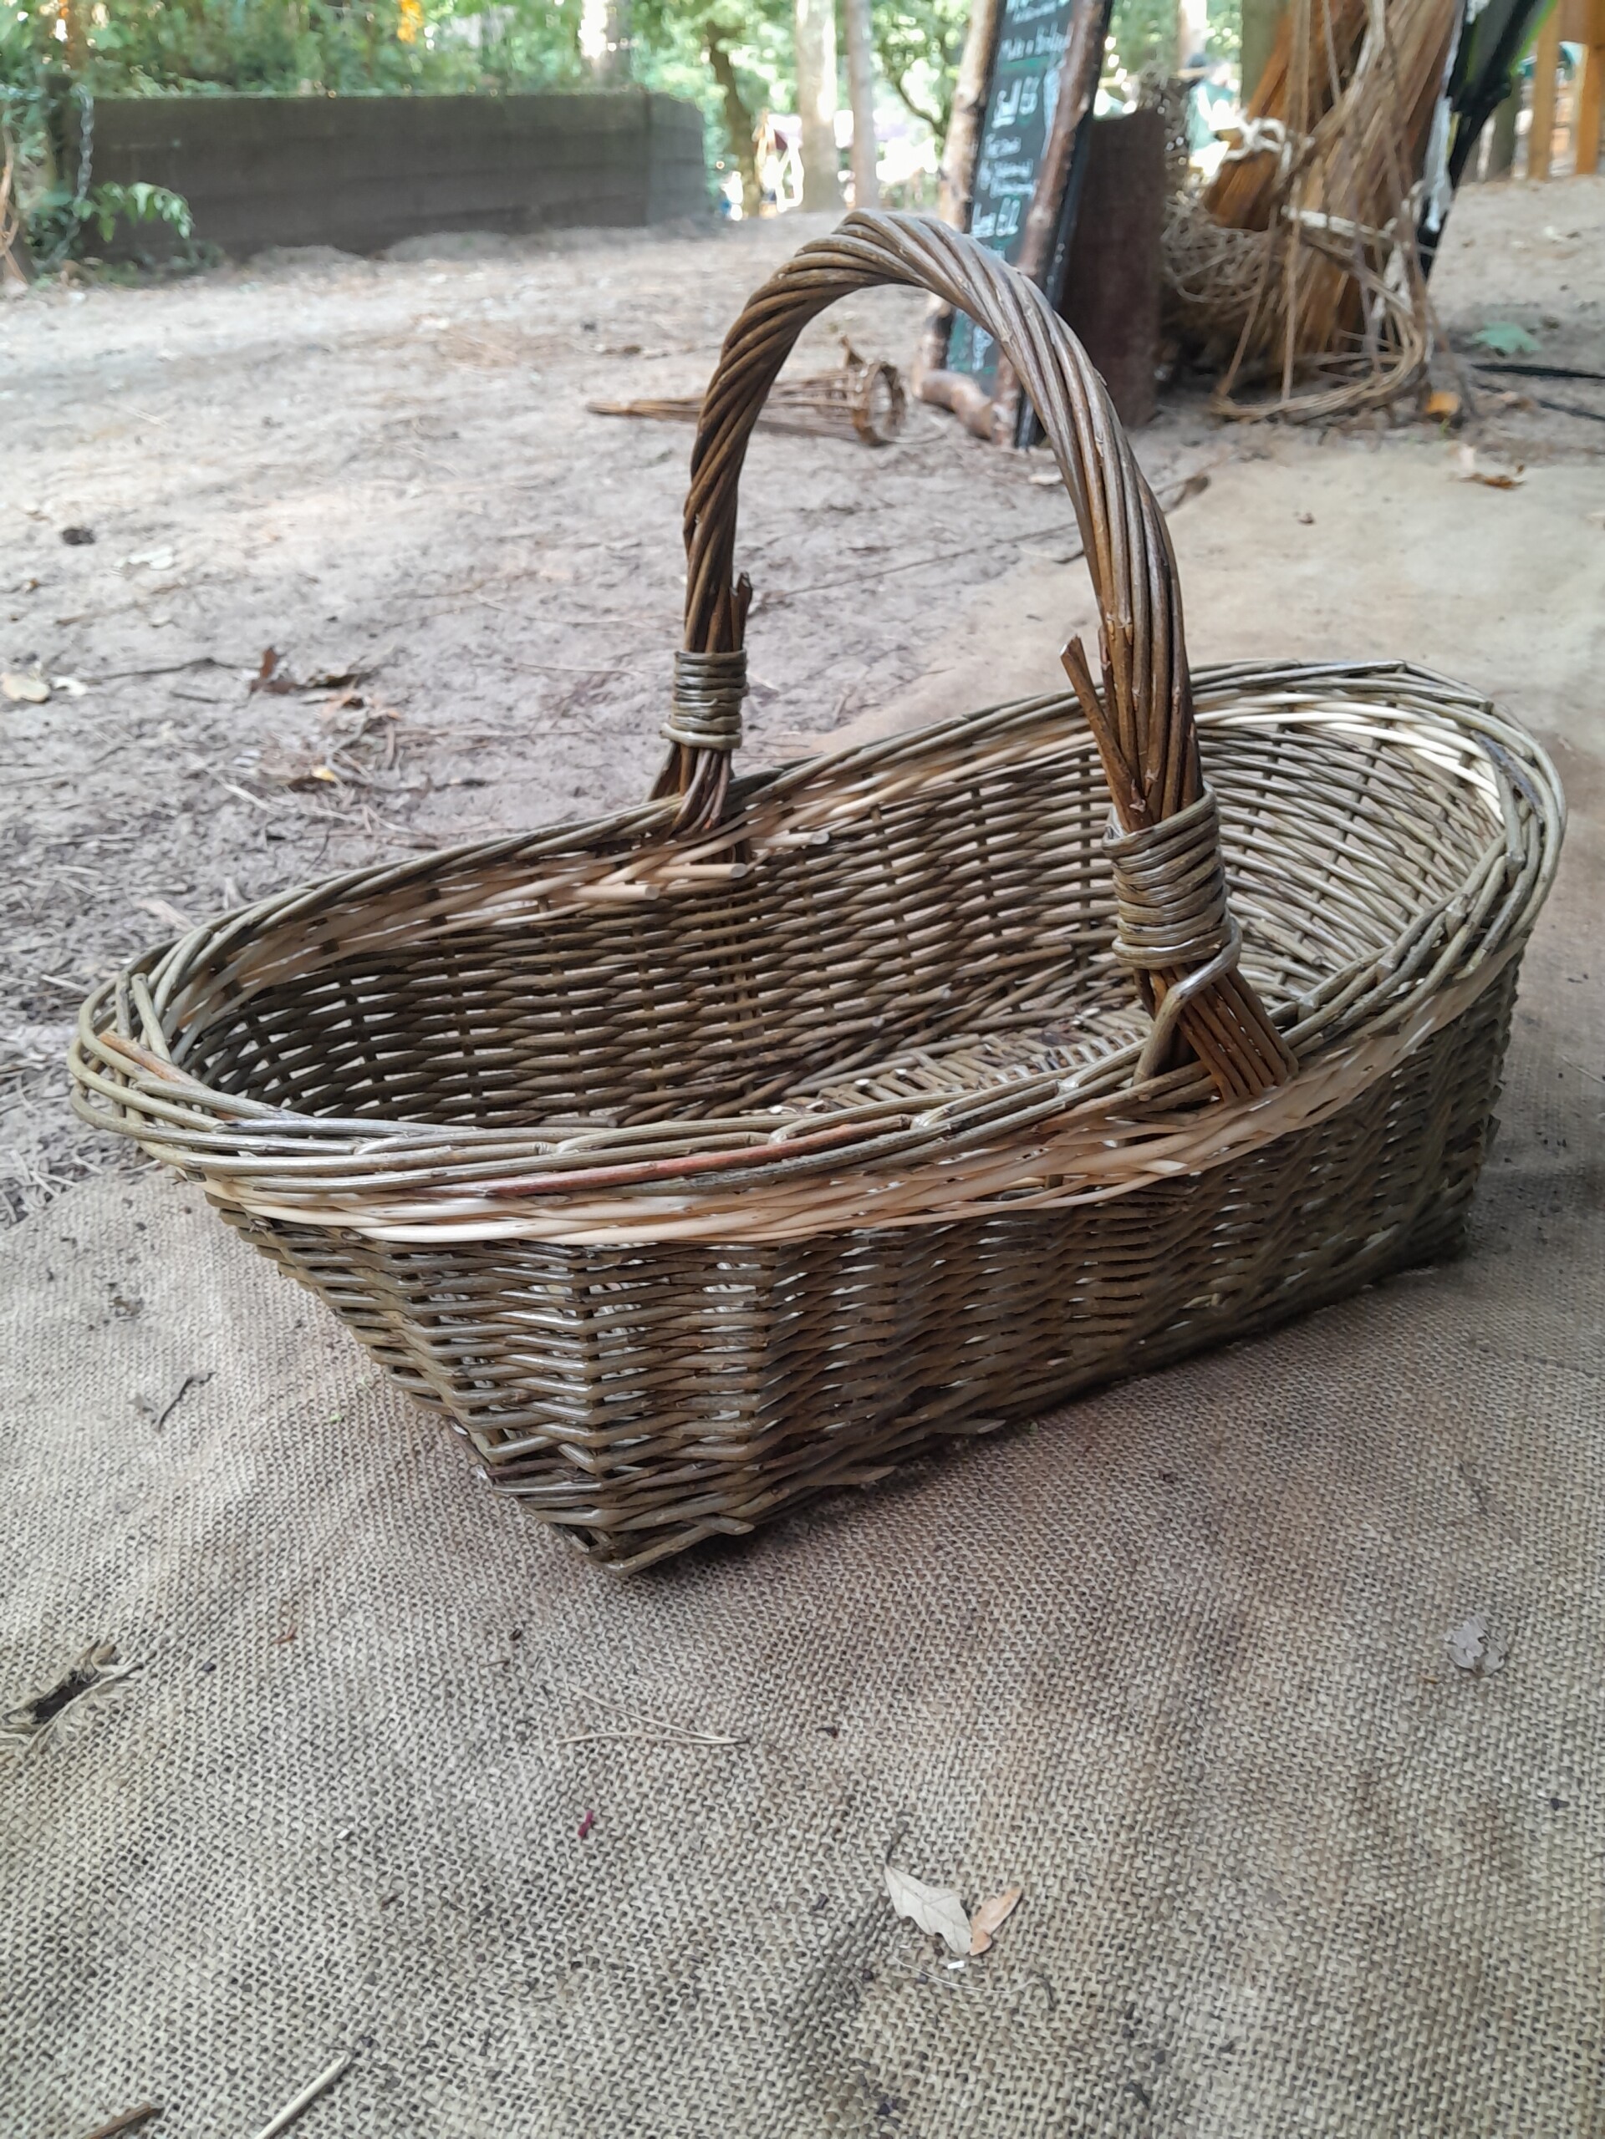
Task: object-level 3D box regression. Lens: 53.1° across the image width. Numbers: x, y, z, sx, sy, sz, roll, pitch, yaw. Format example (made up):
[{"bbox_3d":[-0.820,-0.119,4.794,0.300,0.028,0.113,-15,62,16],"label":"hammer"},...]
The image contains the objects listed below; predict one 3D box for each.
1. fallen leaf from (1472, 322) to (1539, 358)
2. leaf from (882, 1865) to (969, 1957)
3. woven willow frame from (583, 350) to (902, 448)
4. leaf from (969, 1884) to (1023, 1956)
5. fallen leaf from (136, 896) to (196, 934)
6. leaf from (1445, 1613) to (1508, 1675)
[{"bbox_3d":[1.395,-1.447,3.177,0.115,0.058,0.090,-1,32,1],"label":"fallen leaf"},{"bbox_3d":[0.038,0.252,0.484,0.035,0.008,0.017,18,38,28],"label":"leaf"},{"bbox_3d":[-0.101,-1.134,2.658,0.540,0.140,0.140,18,37,29],"label":"woven willow frame"},{"bbox_3d":[0.057,0.254,0.480,0.008,0.008,0.026,21,40,32],"label":"leaf"},{"bbox_3d":[-0.421,-0.103,1.067,0.067,0.014,0.012,27,43,37],"label":"fallen leaf"},{"bbox_3d":[0.233,0.200,0.554,0.024,0.007,0.019,-19,37,-24],"label":"leaf"}]

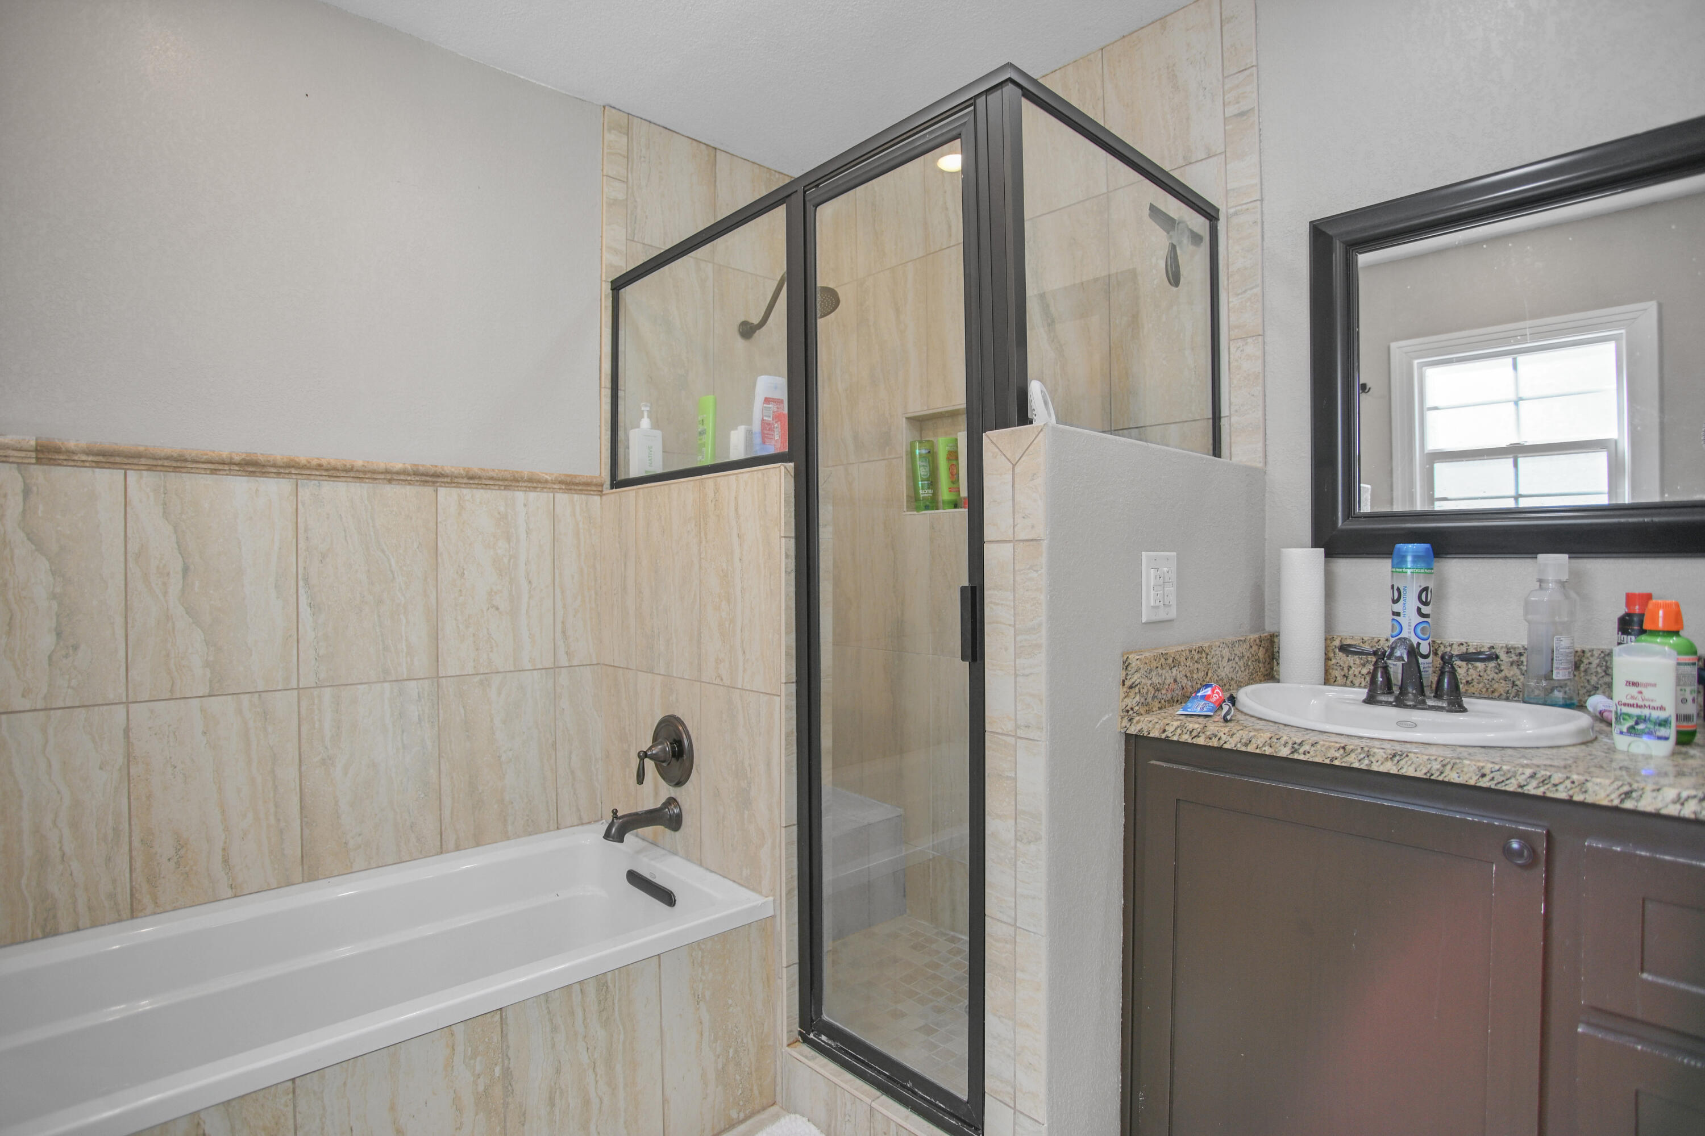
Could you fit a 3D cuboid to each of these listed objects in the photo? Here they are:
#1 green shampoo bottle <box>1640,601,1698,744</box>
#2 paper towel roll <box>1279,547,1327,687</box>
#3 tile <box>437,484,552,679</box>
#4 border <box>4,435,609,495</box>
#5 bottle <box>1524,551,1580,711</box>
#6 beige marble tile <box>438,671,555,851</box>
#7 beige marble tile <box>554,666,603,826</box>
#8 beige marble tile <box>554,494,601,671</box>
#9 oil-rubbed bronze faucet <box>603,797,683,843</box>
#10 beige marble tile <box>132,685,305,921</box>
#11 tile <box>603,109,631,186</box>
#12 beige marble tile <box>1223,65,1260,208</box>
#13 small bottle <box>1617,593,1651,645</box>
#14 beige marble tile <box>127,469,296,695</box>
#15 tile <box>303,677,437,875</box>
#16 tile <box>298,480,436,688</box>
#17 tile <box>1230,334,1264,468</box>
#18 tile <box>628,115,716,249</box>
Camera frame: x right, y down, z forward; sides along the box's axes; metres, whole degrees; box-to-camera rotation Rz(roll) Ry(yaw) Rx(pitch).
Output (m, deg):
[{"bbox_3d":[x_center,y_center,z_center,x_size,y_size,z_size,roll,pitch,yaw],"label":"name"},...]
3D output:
[{"bbox_3d":[1.139,0.143,1.128,0.067,0.194,0.057,-1,0,18],"label":"green shampoo bottle"},{"bbox_3d":[0.913,0.101,1.630,0.084,0.284,0.084,0,0,-44],"label":"paper towel roll"},{"bbox_3d":[-0.950,0.038,2.159,0.293,0.486,0.012,0,0,-39],"label":"tile"},{"bbox_3d":[-1.150,-0.220,1.841,1.216,0.047,0.028,0,-1,-41],"label":"border"},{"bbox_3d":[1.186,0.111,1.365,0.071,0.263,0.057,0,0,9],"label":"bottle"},{"bbox_3d":[-0.904,0.481,2.066,0.286,0.424,0.012,0,-1,-41],"label":"beige marble tile"},{"bbox_3d":[-0.746,0.480,2.204,0.135,0.424,0.012,0,-1,-41],"label":"beige marble tile"},{"bbox_3d":[-0.752,0.035,2.208,0.135,0.467,0.012,0,-1,-41],"label":"beige marble tile"},{"bbox_3d":[-0.504,0.610,1.932,0.175,0.084,0.072,0,0,-41],"label":"oil-rubbed bronze faucet"},{"bbox_3d":[-1.331,0.484,1.692,0.282,0.424,0.012,0,-1,-41],"label":"beige marble tile"},{"bbox_3d":[-0.698,-1.240,2.368,0.076,0.202,0.012,0,0,-39],"label":"tile"},{"bbox_3d":[0.885,-0.972,1.824,0.071,0.301,0.012,-1,-1,45],"label":"beige marble tile"},{"bbox_3d":[1.184,0.140,1.210,0.044,0.204,0.048,0,0,-25],"label":"small bottle"},{"bbox_3d":[-1.336,0.038,1.695,0.282,0.467,0.012,0,-1,-41],"label":"beige marble tile"},{"bbox_3d":[-1.175,0.509,1.976,0.296,0.451,0.012,0,0,-39],"label":"tile"},{"bbox_3d":[-1.180,0.039,1.974,0.295,0.486,0.012,0,0,-39],"label":"tile"},{"bbox_3d":[0.892,-0.376,1.816,0.012,0.285,0.071,0,0,-44],"label":"tile"},{"bbox_3d":[-0.544,-1.122,2.412,0.289,0.360,0.012,0,-1,-41],"label":"tile"}]

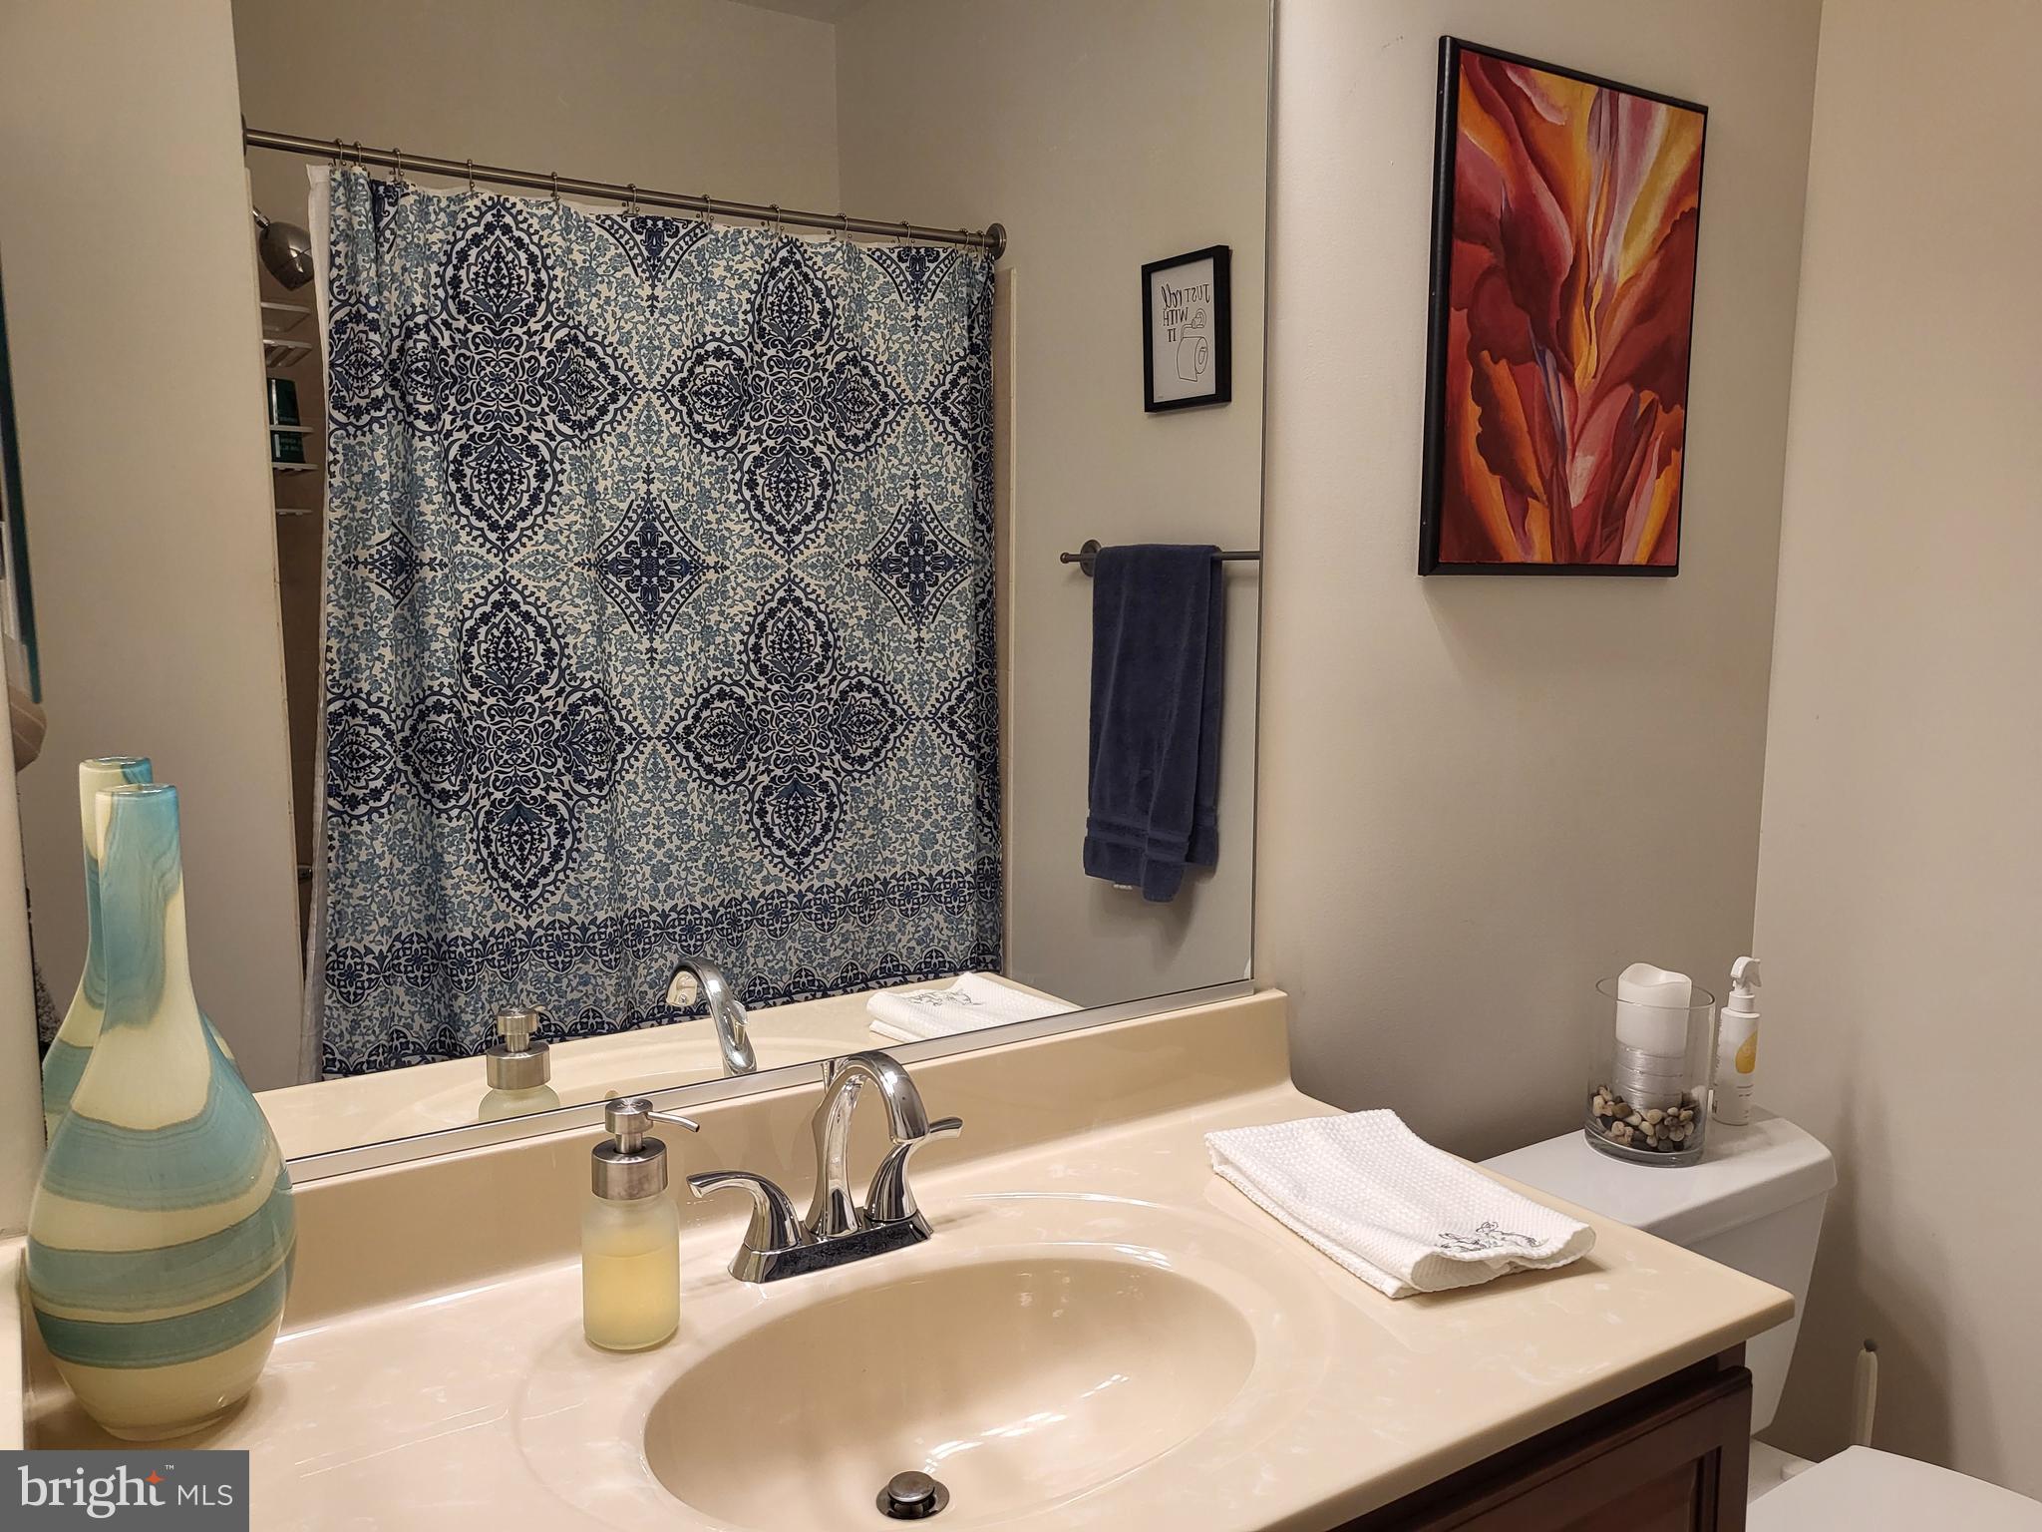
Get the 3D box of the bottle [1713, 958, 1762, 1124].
[{"bbox_3d":[0.844,0.321,1.793,0.047,0.195,0.042,-1,8,-11],"label":"bottle"}]

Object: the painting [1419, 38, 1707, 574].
[{"bbox_3d":[0.594,-0.469,1.656,0.420,0.525,0.022,-5,9,-33],"label":"painting"}]

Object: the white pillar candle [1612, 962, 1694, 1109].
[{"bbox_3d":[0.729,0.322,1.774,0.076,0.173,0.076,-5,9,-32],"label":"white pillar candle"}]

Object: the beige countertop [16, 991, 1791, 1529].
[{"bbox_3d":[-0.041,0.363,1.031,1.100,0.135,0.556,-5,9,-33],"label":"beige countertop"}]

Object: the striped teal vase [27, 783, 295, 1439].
[{"bbox_3d":[-0.525,0.208,0.925,0.141,0.392,0.141,-5,9,-33],"label":"striped teal vase"}]

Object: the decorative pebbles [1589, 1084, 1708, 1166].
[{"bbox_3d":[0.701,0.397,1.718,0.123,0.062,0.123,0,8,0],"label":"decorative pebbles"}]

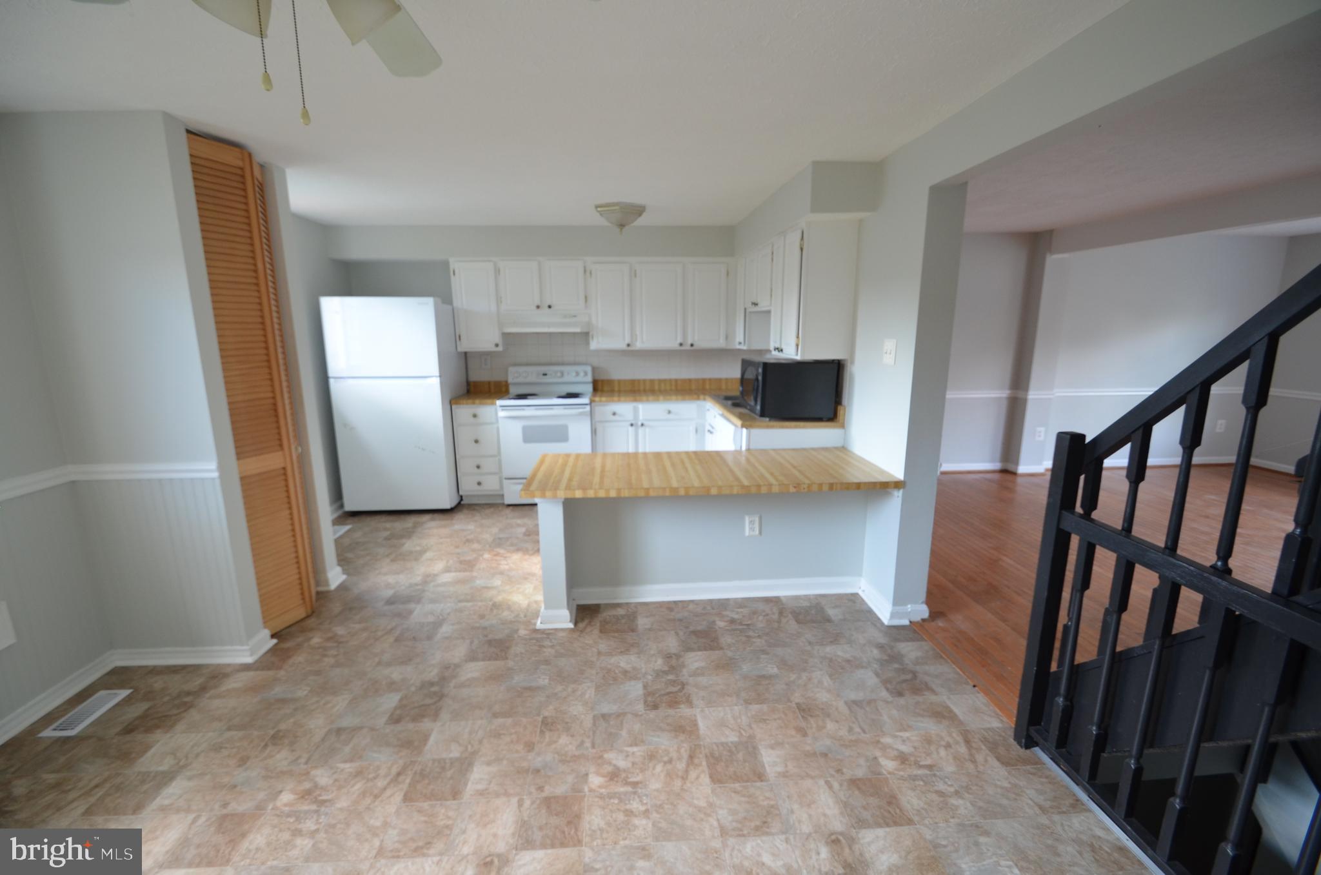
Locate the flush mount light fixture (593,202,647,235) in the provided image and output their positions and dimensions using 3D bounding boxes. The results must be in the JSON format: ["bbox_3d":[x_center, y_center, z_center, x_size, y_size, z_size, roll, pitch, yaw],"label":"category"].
[{"bbox_3d":[-0.273,-1.511,3.796,0.355,0.181,0.355,-1,11,-4],"label":"flush mount light fixture"}]

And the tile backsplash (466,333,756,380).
[{"bbox_3d":[-0.427,-0.765,5.179,2.744,0.441,0.025,-1,11,-4],"label":"tile backsplash"}]

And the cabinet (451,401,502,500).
[{"bbox_3d":[-1.558,0.072,4.923,0.377,0.818,0.614,-1,11,-4],"label":"cabinet"}]

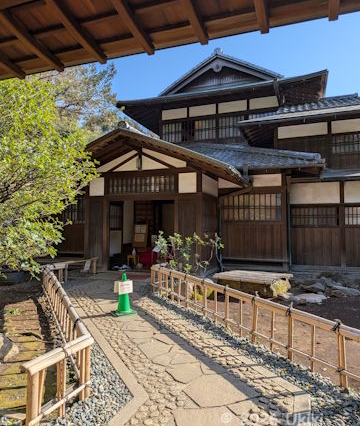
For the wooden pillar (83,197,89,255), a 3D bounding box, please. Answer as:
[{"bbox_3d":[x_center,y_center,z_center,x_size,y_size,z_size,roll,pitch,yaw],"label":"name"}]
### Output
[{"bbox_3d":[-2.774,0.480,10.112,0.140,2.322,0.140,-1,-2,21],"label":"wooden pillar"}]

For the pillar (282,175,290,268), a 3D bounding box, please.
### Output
[{"bbox_3d":[3.030,0.253,9.614,0.125,2.784,0.125,-1,-2,21],"label":"pillar"}]

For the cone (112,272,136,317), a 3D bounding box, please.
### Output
[{"bbox_3d":[-0.972,1.407,5.814,0.360,0.700,0.360,0,-2,0],"label":"cone"}]

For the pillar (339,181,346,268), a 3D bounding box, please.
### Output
[{"bbox_3d":[4.635,0.323,9.505,0.120,2.440,0.120,-1,-2,21],"label":"pillar"}]

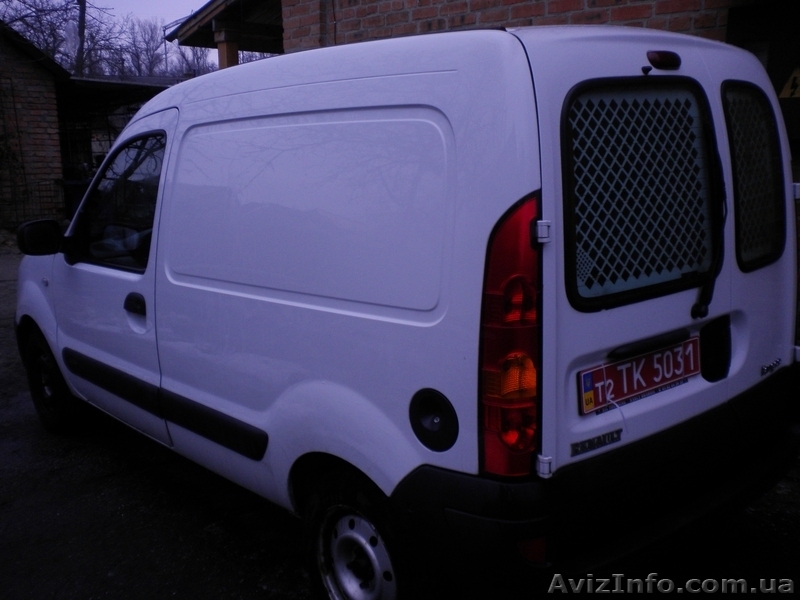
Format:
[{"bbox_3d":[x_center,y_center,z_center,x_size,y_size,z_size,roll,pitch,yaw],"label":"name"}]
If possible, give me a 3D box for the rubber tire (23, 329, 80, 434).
[{"bbox_3d":[-1.824,0.438,4.293,0.175,0.576,0.576,-12,15,-41],"label":"rubber tire"}]

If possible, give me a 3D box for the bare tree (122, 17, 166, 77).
[{"bbox_3d":[-12.523,-10.261,40.762,3.200,7.672,3.200,-5,12,-16],"label":"bare tree"}]

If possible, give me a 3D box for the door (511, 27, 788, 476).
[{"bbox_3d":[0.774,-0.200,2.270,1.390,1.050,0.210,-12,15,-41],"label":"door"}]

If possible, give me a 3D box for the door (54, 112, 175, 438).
[{"bbox_3d":[-1.163,-0.121,3.346,0.200,1.250,1.180,-12,15,-41],"label":"door"}]

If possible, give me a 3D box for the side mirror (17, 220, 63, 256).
[{"bbox_3d":[-1.561,-0.270,3.509,0.180,0.160,0.120,-12,15,-41],"label":"side mirror"}]

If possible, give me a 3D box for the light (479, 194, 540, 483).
[{"bbox_3d":[0.235,0.089,1.802,0.130,0.640,0.125,-12,15,-41],"label":"light"}]

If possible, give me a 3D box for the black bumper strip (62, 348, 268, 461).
[{"bbox_3d":[-0.980,0.355,3.122,0.038,0.115,1.745,-12,15,-41],"label":"black bumper strip"}]

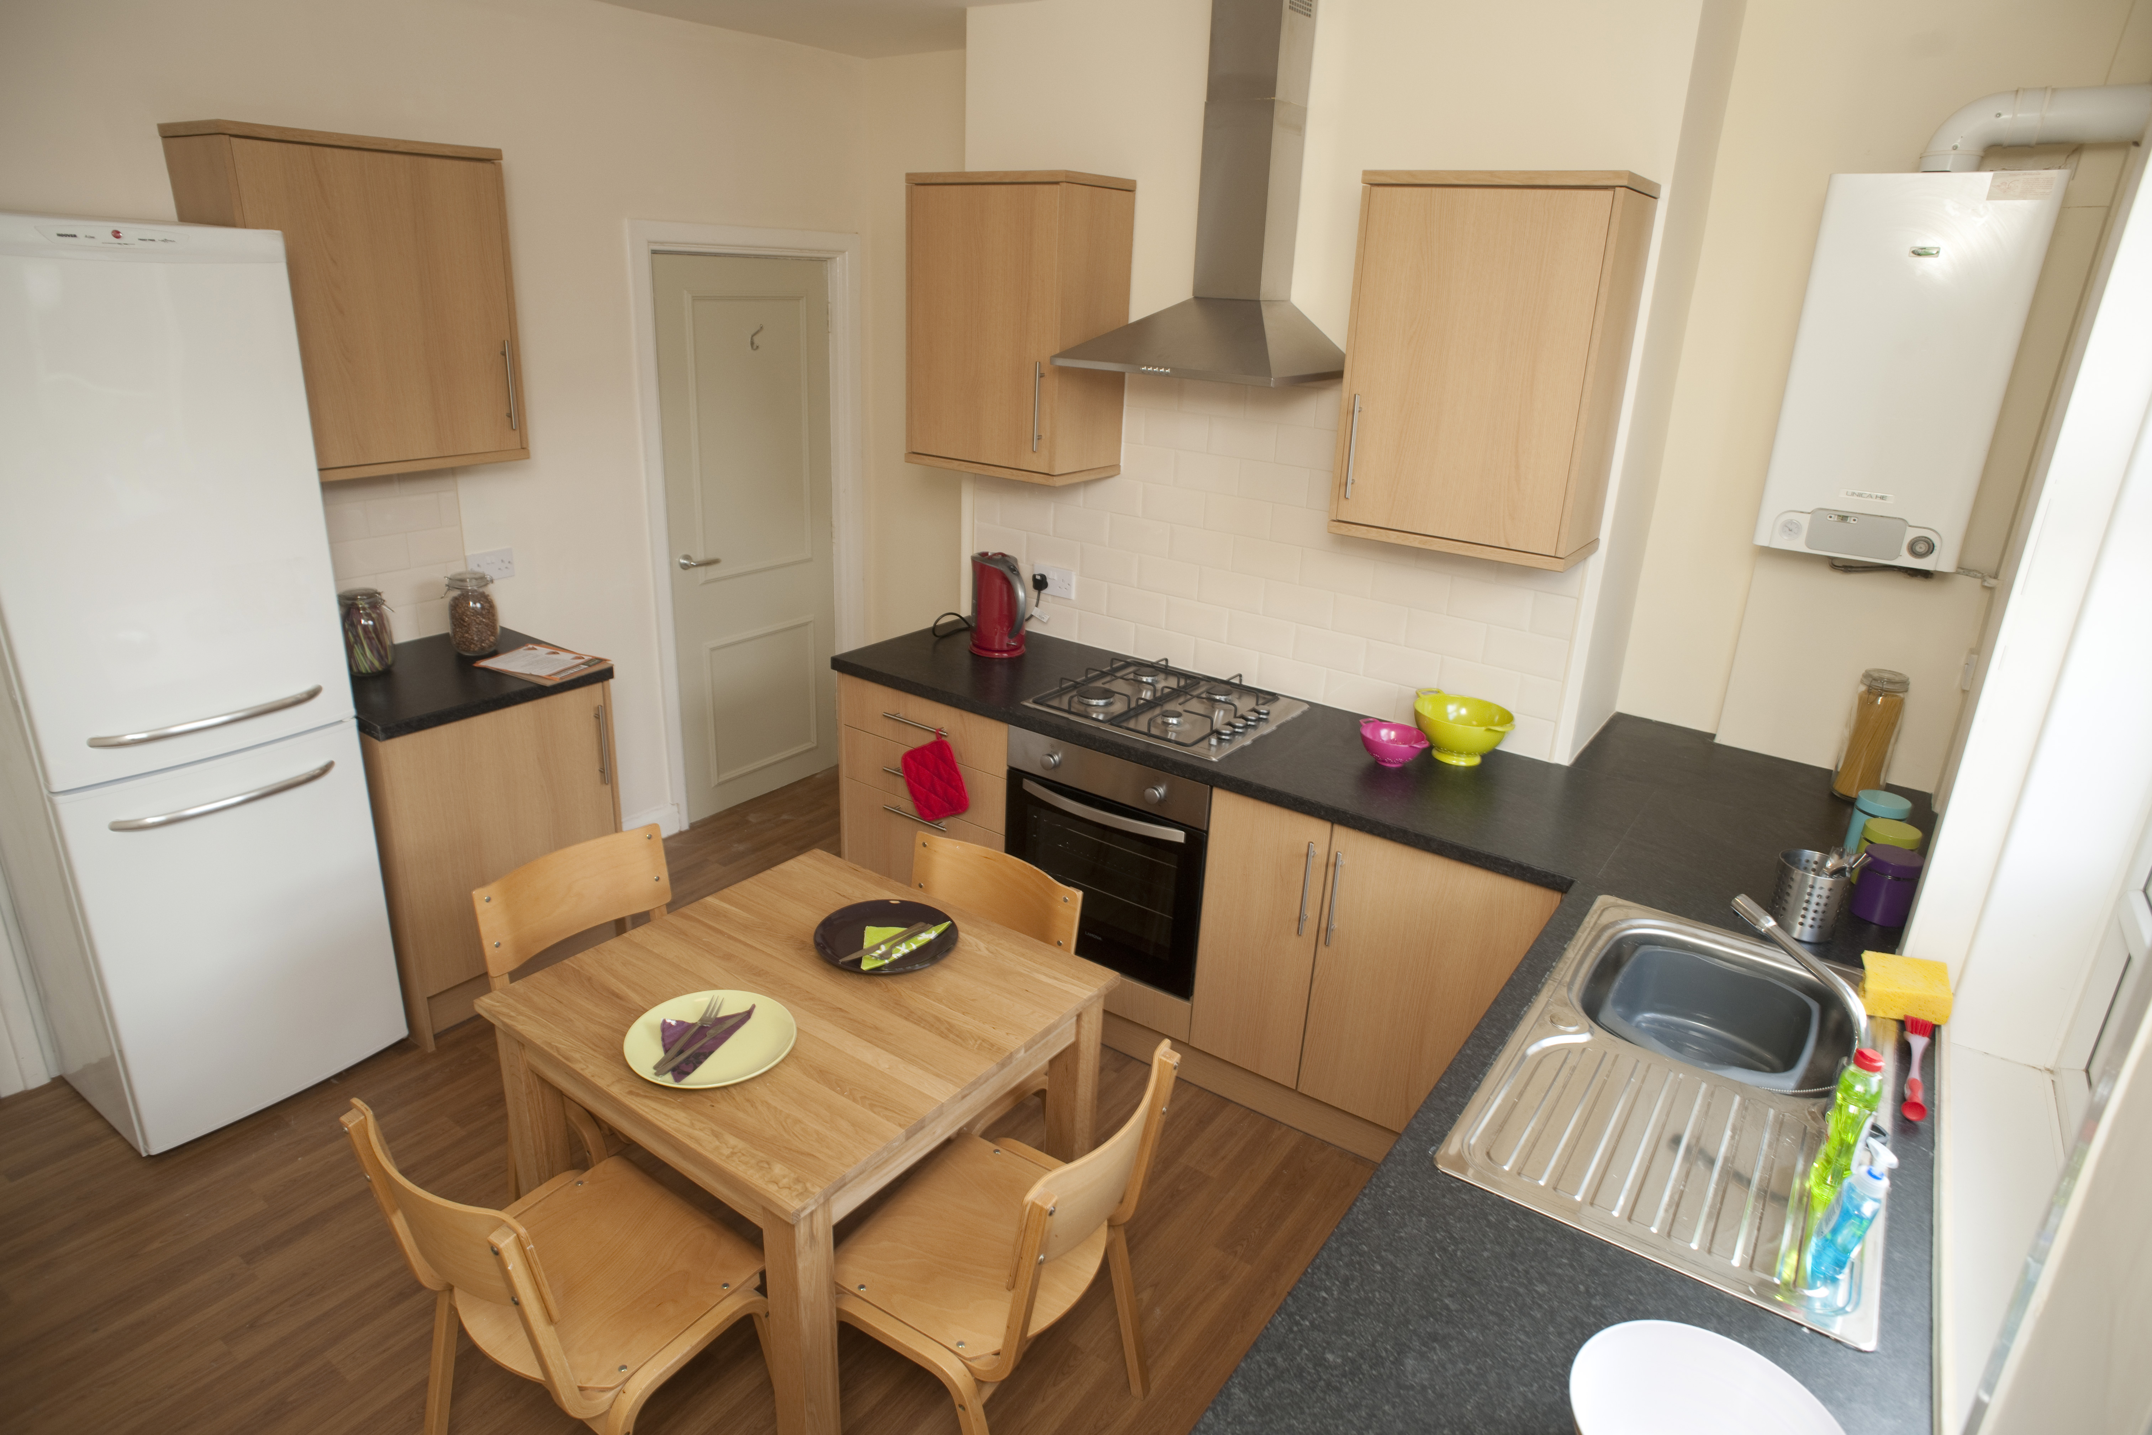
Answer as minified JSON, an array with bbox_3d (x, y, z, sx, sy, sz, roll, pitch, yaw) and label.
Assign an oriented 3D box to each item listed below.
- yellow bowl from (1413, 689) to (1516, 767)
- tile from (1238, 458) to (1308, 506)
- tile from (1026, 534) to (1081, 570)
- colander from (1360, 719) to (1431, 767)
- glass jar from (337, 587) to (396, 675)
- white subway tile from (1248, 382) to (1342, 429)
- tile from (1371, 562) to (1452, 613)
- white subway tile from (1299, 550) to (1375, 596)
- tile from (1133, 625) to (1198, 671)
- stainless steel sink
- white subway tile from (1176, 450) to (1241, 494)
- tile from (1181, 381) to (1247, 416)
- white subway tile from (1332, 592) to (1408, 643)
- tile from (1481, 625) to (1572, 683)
[{"bbox_3d":[0.924,0.039,2.866,0.240,0.122,0.270,-5,22,-19],"label":"yellow bowl"},{"bbox_3d":[0.518,-0.607,3.109,0.198,0.100,0.010,16,25,32],"label":"tile"},{"bbox_3d":[-0.067,-0.490,3.604,0.200,0.100,0.010,16,25,32],"label":"tile"},{"bbox_3d":[0.748,0.072,2.833,0.156,0.076,0.195,-9,23,-30],"label":"colander"},{"bbox_3d":[-1.854,-0.225,3.120,0.122,0.212,0.122,2,21,-1],"label":"glass jar"},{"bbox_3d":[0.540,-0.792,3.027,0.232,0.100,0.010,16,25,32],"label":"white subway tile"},{"bbox_3d":[0.843,-0.328,3.007,0.200,0.100,0.008,16,25,32],"label":"tile"},{"bbox_3d":[0.668,-0.371,3.068,0.198,0.099,0.009,16,25,32],"label":"white subway tile"},{"bbox_3d":[0.254,-0.209,3.477,0.200,0.097,0.010,16,24,32],"label":"tile"},{"bbox_3d":[0.936,0.587,1.829,0.500,0.160,0.940,16,25,32],"label":"stainless steel sink"},{"bbox_3d":[0.350,-0.656,3.207,0.198,0.099,0.009,16,25,32],"label":"white subway tile"},{"bbox_3d":[0.358,-0.846,3.134,0.198,0.099,0.009,16,25,32],"label":"tile"},{"bbox_3d":[0.751,-0.251,3.062,0.198,0.100,0.010,16,25,32],"label":"white subway tile"},{"bbox_3d":[1.080,-0.156,2.864,0.200,0.100,0.010,16,25,32],"label":"tile"}]

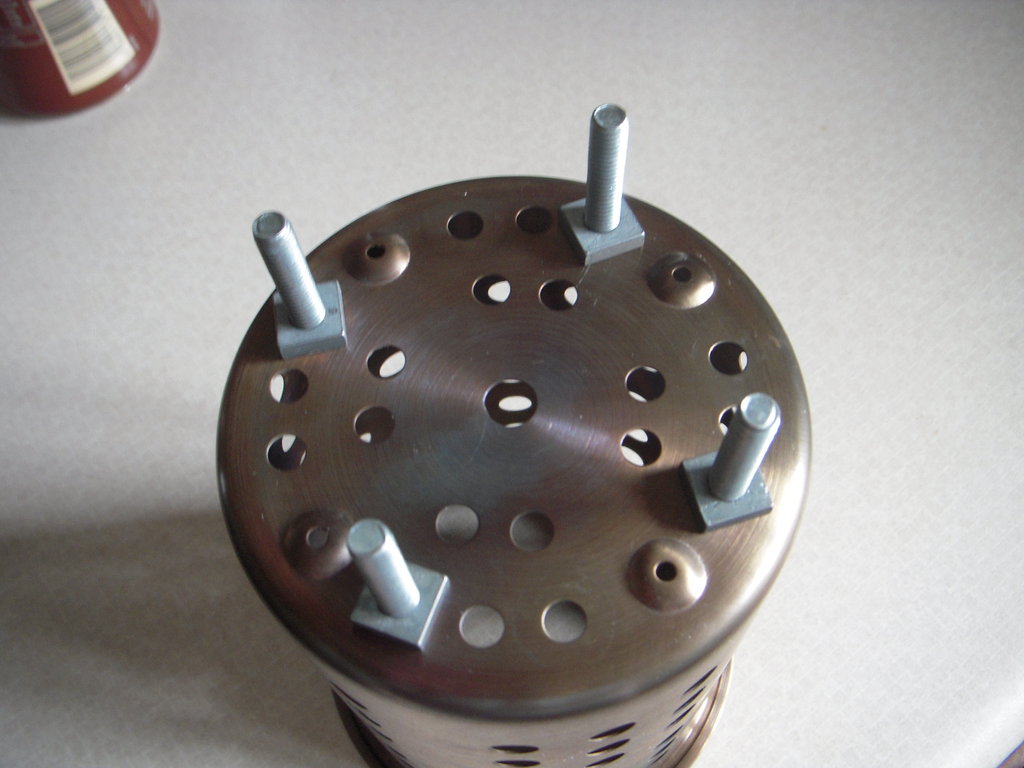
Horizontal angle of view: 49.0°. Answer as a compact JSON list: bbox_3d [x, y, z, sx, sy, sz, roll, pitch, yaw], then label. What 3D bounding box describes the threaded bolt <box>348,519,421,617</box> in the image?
[{"bbox_3d":[-0.020,0.029,0.174,0.006,0.030,0.006,-1,62,3],"label":"threaded bolt"}]

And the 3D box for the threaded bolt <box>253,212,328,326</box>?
[{"bbox_3d":[-0.039,-0.020,0.200,0.006,0.030,0.006,-11,63,-3],"label":"threaded bolt"}]

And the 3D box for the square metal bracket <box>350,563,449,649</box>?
[{"bbox_3d":[-0.019,0.037,0.189,0.012,0.004,0.012,17,64,11],"label":"square metal bracket"}]

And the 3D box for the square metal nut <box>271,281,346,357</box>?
[{"bbox_3d":[-0.039,-0.012,0.215,0.012,0.004,0.012,-11,63,-3],"label":"square metal nut"}]

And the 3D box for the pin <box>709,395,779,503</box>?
[{"bbox_3d":[0.037,0.011,0.181,0.006,0.030,0.006,0,63,0],"label":"pin"}]

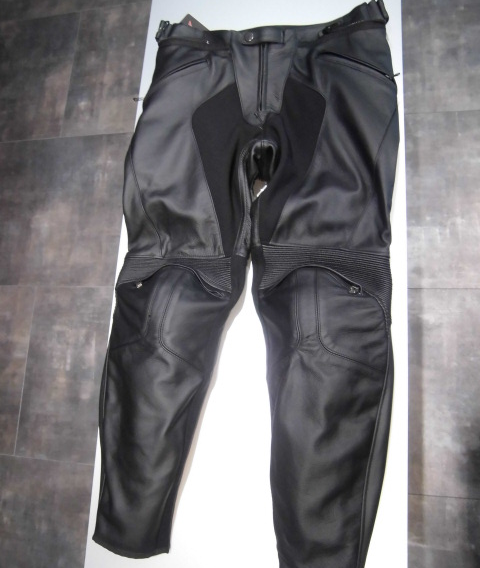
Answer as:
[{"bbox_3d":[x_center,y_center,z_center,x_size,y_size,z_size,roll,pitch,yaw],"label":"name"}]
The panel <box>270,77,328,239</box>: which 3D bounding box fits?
[{"bbox_3d":[0.117,-0.248,0.941,0.110,0.040,0.335,0,77,13],"label":"panel"}]

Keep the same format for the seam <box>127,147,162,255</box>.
[{"bbox_3d":[-0.200,-0.179,1.018,0.060,0.035,0.235,-5,75,32],"label":"seam"}]

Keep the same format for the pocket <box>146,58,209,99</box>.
[{"bbox_3d":[-0.137,-0.449,1.050,0.140,0.030,0.042,-19,69,23],"label":"pocket"}]

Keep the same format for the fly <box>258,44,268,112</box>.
[{"bbox_3d":[0.049,-0.424,0.992,0.019,0.010,0.153,0,77,13],"label":"fly"}]

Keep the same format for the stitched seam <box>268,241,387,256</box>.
[{"bbox_3d":[0.160,-0.065,0.878,0.217,0.025,0.018,4,78,9],"label":"stitched seam"}]

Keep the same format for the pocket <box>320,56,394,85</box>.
[{"bbox_3d":[0.234,-0.424,0.956,0.142,0.022,0.035,15,78,4],"label":"pocket"}]

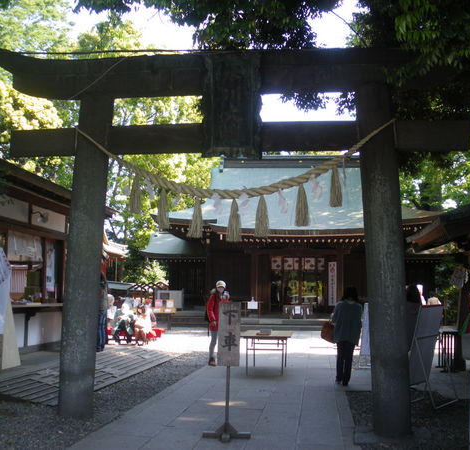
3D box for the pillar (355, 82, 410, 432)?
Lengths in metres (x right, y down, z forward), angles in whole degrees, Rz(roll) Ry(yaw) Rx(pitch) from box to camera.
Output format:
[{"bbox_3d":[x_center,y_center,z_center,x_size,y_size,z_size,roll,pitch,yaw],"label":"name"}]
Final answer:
[{"bbox_3d":[1.658,0.306,6.981,0.436,3.908,0.436,-2,-7,8],"label":"pillar"}]

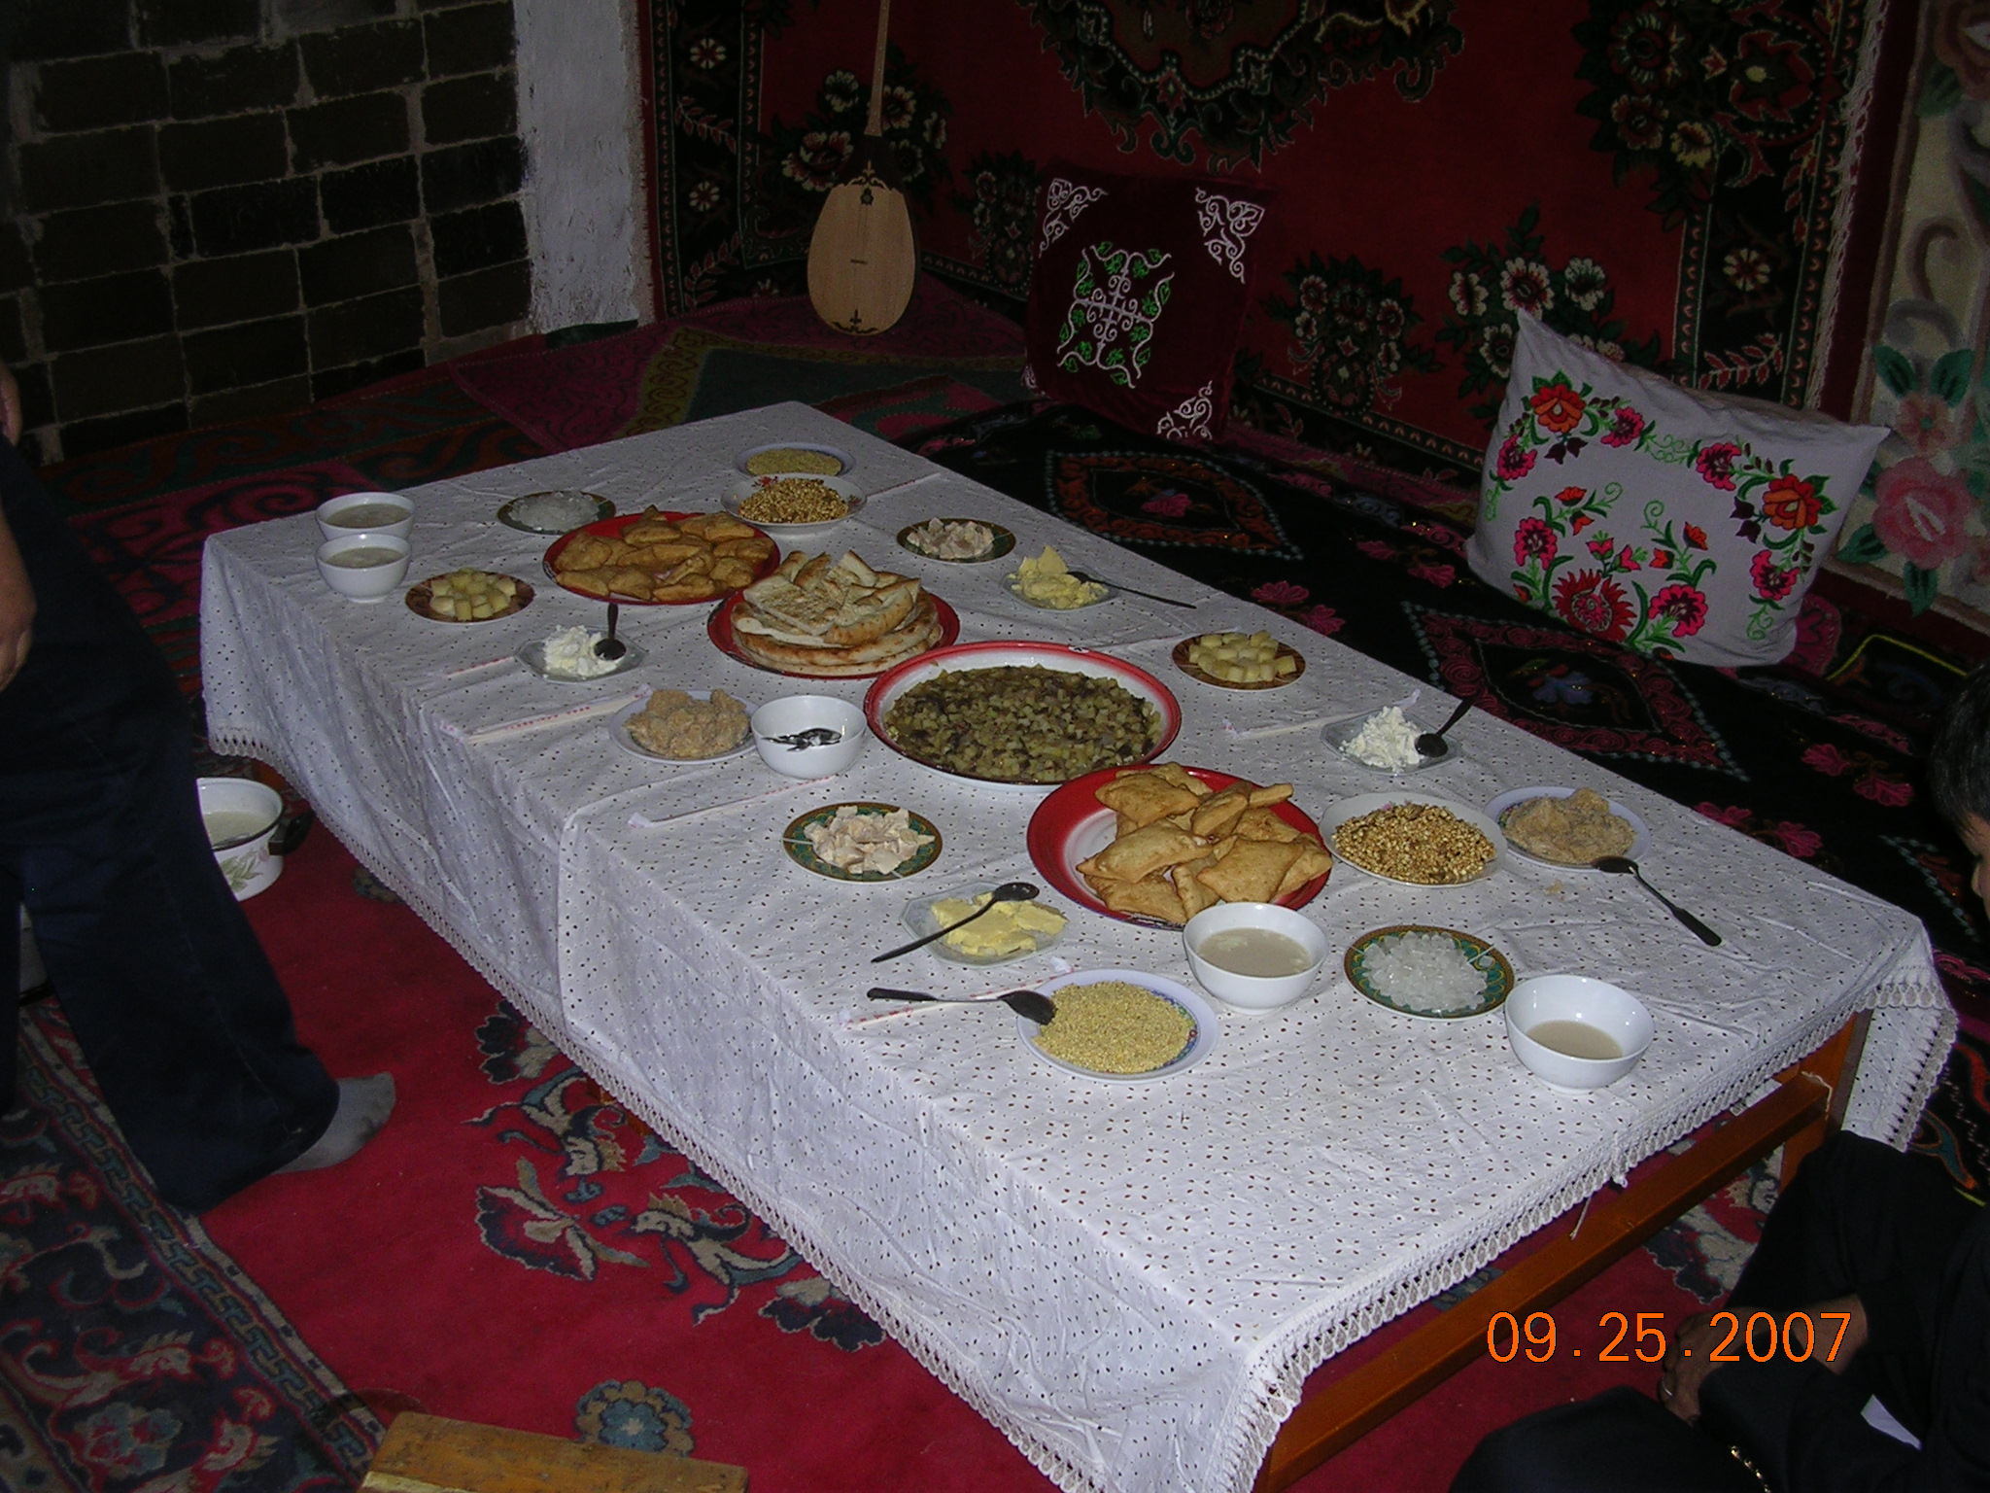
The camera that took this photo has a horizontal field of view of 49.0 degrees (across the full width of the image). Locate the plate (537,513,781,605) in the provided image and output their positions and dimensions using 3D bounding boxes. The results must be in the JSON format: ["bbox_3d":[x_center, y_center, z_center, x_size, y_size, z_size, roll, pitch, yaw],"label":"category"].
[{"bbox_3d":[-0.428,-0.231,2.825,0.303,0.032,0.303,2,28,-1],"label":"plate"}]

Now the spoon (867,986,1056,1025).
[{"bbox_3d":[-0.030,0.223,1.894,0.166,0.025,0.034,6,29,14],"label":"spoon"}]

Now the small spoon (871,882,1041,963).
[{"bbox_3d":[-0.035,0.170,2.080,0.189,0.024,0.040,-20,35,-27],"label":"small spoon"}]

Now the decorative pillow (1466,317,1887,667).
[{"bbox_3d":[1.050,-0.412,3.466,0.621,0.393,0.170,27,17,37],"label":"decorative pillow"}]

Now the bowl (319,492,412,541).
[{"bbox_3d":[-0.777,-0.264,2.708,0.120,0.058,0.120,2,29,-1],"label":"bowl"}]

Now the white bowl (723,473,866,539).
[{"bbox_3d":[-0.261,-0.304,2.835,0.183,0.040,0.183,2,29,-1],"label":"white bowl"}]

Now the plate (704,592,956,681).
[{"bbox_3d":[-0.195,-0.136,2.662,0.305,0.032,0.305,2,28,-1],"label":"plate"}]

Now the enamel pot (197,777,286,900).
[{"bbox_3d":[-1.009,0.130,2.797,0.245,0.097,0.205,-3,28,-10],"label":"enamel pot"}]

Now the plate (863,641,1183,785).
[{"bbox_3d":[0.031,-0.024,2.456,0.353,0.043,0.353,2,28,-1],"label":"plate"}]

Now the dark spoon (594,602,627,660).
[{"bbox_3d":[-0.463,-0.139,2.630,0.039,0.025,0.166,-2,28,-8],"label":"dark spoon"}]

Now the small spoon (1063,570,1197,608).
[{"bbox_3d":[0.173,-0.200,2.802,0.184,0.022,0.038,16,31,19],"label":"small spoon"}]

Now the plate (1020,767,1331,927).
[{"bbox_3d":[0.176,0.113,2.099,0.292,0.042,0.292,2,29,-1],"label":"plate"}]

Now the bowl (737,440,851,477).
[{"bbox_3d":[-0.287,-0.391,3.134,0.171,0.034,0.171,2,28,-1],"label":"bowl"}]

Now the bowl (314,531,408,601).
[{"bbox_3d":[-0.748,-0.206,2.605,0.111,0.057,0.111,2,29,-1],"label":"bowl"}]

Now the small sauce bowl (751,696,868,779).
[{"bbox_3d":[-0.202,-0.005,2.389,0.124,0.057,0.124,2,28,-1],"label":"small sauce bowl"}]

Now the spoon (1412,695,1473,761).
[{"bbox_3d":[0.492,-0.030,2.353,0.034,0.025,0.157,19,38,28],"label":"spoon"}]

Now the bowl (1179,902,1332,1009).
[{"bbox_3d":[0.230,0.194,1.937,0.121,0.058,0.121,2,29,-1],"label":"bowl"}]

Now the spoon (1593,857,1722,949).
[{"bbox_3d":[0.629,0.144,2.080,0.034,0.025,0.150,-17,36,-31],"label":"spoon"}]

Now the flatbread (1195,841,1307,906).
[{"bbox_3d":[0.251,0.131,2.142,0.078,0.030,0.098,18,38,22],"label":"flatbread"}]

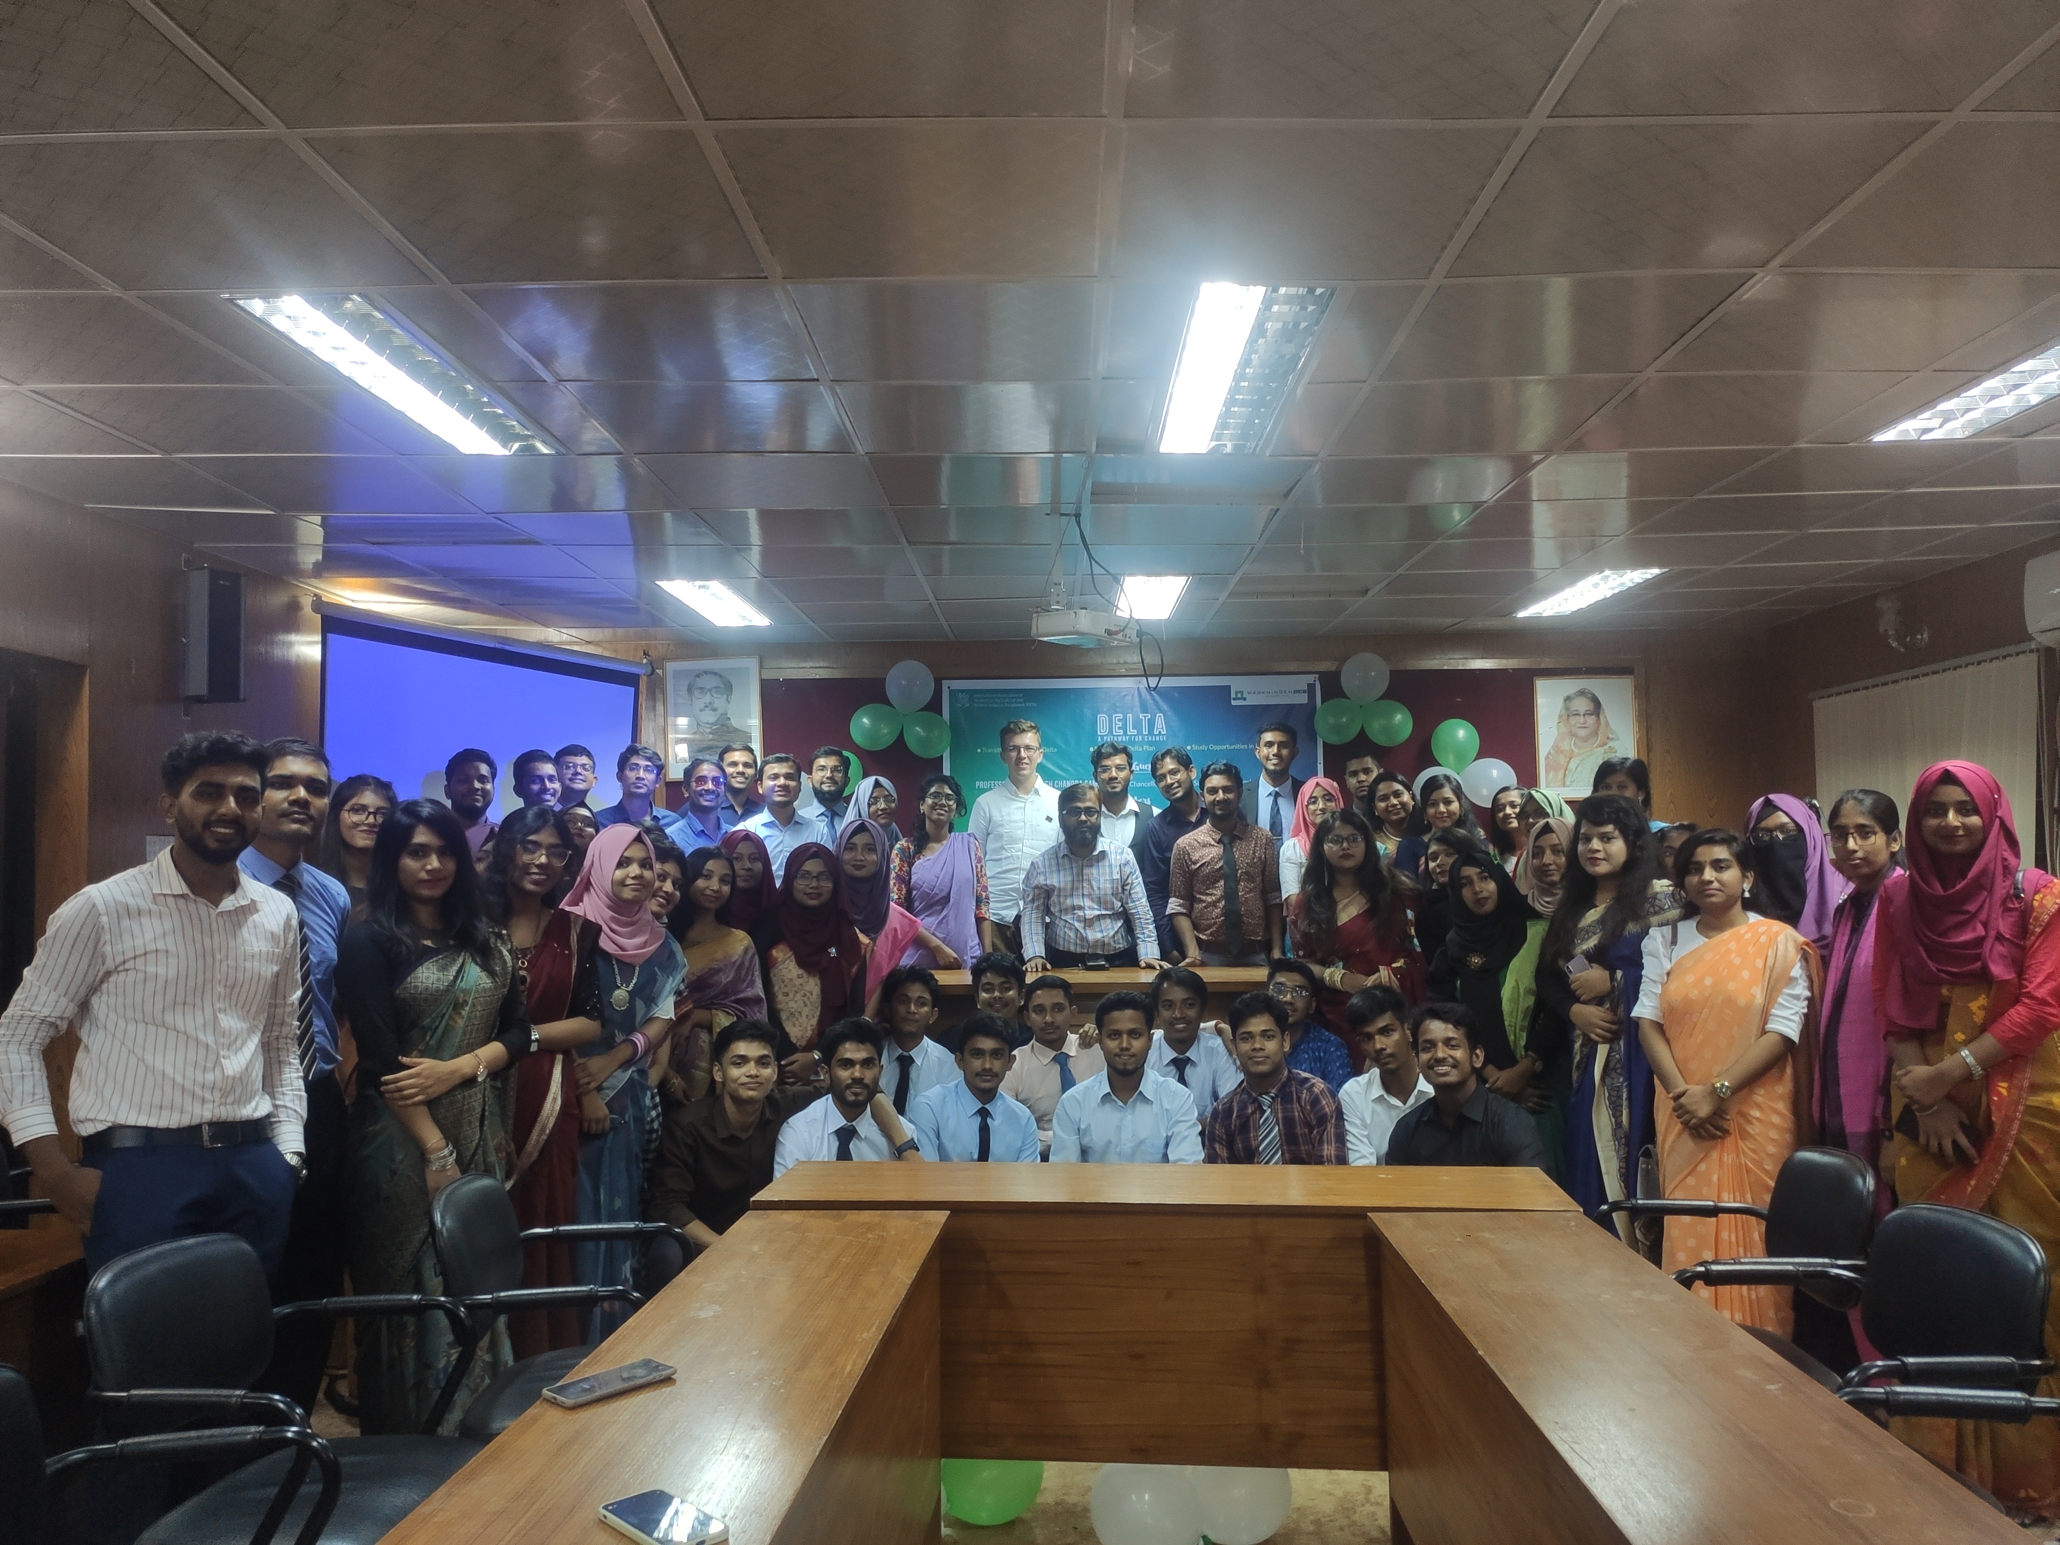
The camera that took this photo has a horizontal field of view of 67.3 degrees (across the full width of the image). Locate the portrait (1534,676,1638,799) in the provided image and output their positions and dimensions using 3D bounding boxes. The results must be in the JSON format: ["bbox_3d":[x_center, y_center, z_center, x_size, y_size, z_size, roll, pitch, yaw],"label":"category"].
[{"bbox_3d":[2.708,-0.165,7.534,0.487,0.605,0.030,0,-3,1],"label":"portrait"}]

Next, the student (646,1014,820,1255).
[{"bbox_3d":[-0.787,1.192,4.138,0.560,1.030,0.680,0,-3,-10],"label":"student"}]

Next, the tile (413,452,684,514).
[{"bbox_3d":[-1.360,-0.833,4.409,0.600,0.018,0.600,0,-3,1],"label":"tile"}]

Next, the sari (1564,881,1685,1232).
[{"bbox_3d":[1.581,0.976,4.126,0.440,1.370,0.360,-2,-3,23],"label":"sari"}]

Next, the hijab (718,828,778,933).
[{"bbox_3d":[-1.115,0.449,6.127,0.280,0.460,0.280,0,-3,-6],"label":"hijab"}]

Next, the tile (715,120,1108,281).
[{"bbox_3d":[-0.171,-0.932,2.544,0.598,0.015,0.598,0,-3,1],"label":"tile"}]

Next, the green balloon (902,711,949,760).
[{"bbox_3d":[-0.496,-0.178,7.451,0.245,0.245,0.240,0,-3,1],"label":"green balloon"}]

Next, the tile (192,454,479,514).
[{"bbox_3d":[-1.924,-0.809,4.311,0.598,0.015,0.598,0,-3,1],"label":"tile"}]

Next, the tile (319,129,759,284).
[{"bbox_3d":[-0.769,-0.917,2.529,0.595,0.015,0.595,0,-3,1],"label":"tile"}]

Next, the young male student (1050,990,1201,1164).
[{"bbox_3d":[0.258,1.080,4.122,0.480,1.000,0.580,0,-3,2],"label":"young male student"}]

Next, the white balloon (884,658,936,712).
[{"bbox_3d":[-0.573,-0.408,7.400,0.236,0.260,0.236,0,-3,0],"label":"white balloon"}]

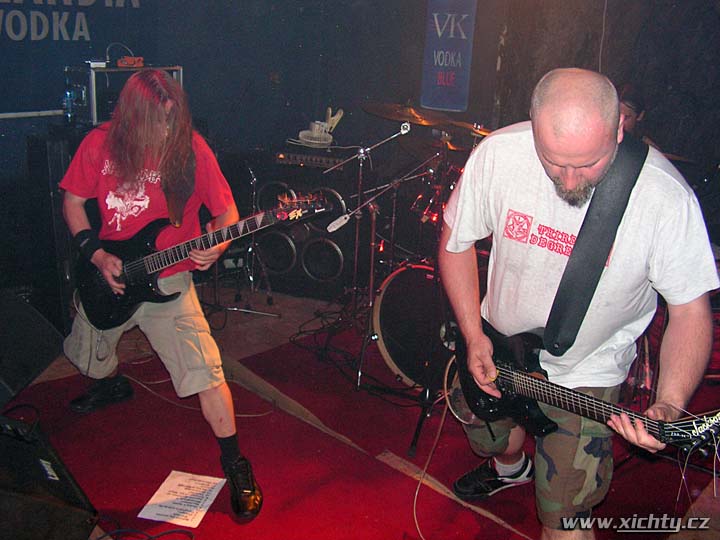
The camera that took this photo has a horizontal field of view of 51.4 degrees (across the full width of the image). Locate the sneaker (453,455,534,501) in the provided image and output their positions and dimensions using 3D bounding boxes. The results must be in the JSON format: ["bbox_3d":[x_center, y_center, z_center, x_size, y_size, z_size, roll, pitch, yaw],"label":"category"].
[{"bbox_3d":[0.508,0.749,2.785,0.300,0.125,0.110,-6,19,-31],"label":"sneaker"}]

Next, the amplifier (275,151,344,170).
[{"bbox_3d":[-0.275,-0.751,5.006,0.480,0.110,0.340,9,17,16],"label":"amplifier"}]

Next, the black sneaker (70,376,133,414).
[{"bbox_3d":[-1.102,0.533,3.211,0.285,0.110,0.105,-11,21,-41],"label":"black sneaker"}]

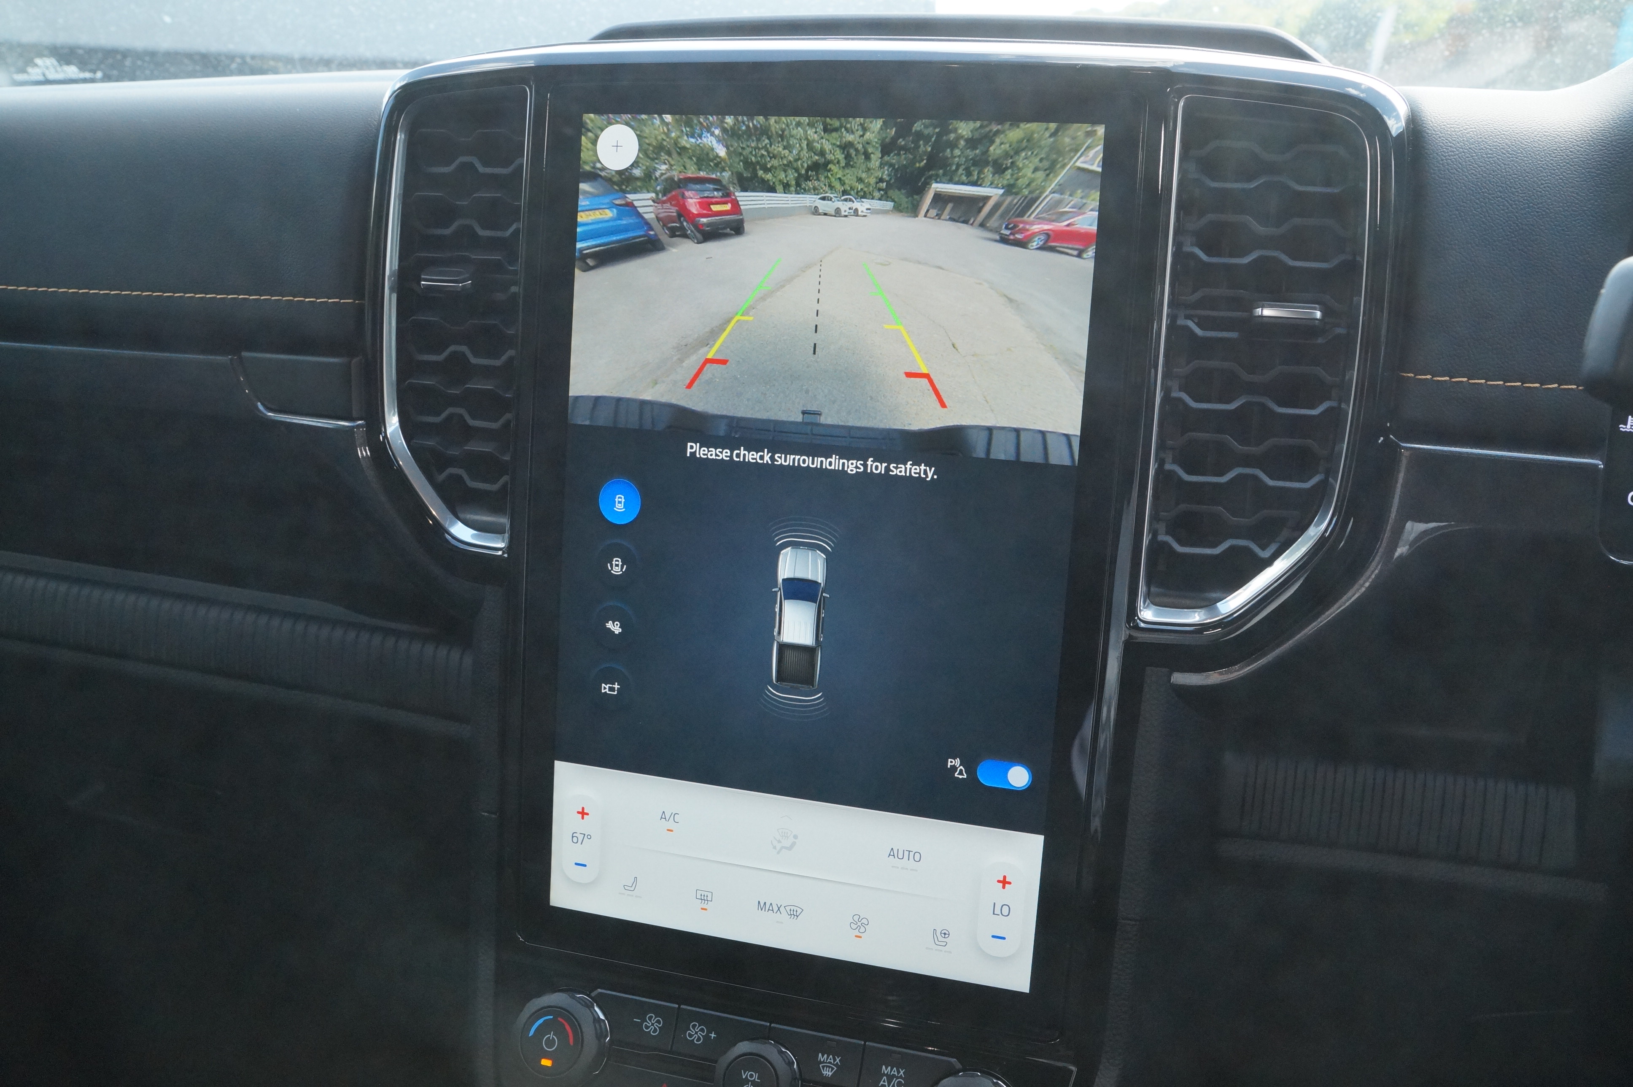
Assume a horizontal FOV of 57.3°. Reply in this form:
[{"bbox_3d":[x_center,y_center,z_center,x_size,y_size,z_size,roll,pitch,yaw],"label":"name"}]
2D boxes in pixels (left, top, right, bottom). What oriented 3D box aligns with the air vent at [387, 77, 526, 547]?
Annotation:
[{"bbox_3d":[-0.118,-0.074,0.503,0.056,0.151,0.028,7,8,21],"label":"air vent"}]

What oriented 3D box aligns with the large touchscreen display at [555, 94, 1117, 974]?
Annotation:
[{"bbox_3d":[-0.002,0.001,0.468,0.163,0.260,0.015,6,8,16],"label":"large touchscreen display"}]

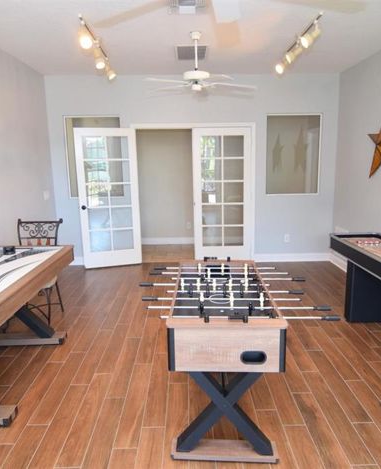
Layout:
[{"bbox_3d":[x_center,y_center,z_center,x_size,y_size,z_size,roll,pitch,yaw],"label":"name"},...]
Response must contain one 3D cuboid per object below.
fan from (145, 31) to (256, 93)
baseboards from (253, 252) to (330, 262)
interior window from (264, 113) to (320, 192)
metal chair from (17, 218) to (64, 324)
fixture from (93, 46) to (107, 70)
[{"bbox_3d":[0.059,-1.709,3.105,1.270,0.530,1.270,-1,12,0],"label":"fan"},{"bbox_3d":[1.633,0.375,5.029,1.270,0.135,0.020,-1,12,0],"label":"baseboards"},{"bbox_3d":[1.534,-1.191,4.722,0.820,1.180,0.080,-1,12,0],"label":"interior window"},{"bbox_3d":[-1.612,0.382,3.251,0.470,1.040,0.480,-3,13,-6],"label":"metal chair"},{"bbox_3d":[-0.908,-1.759,3.130,0.125,0.215,0.150,-4,13,-14],"label":"fixture"}]

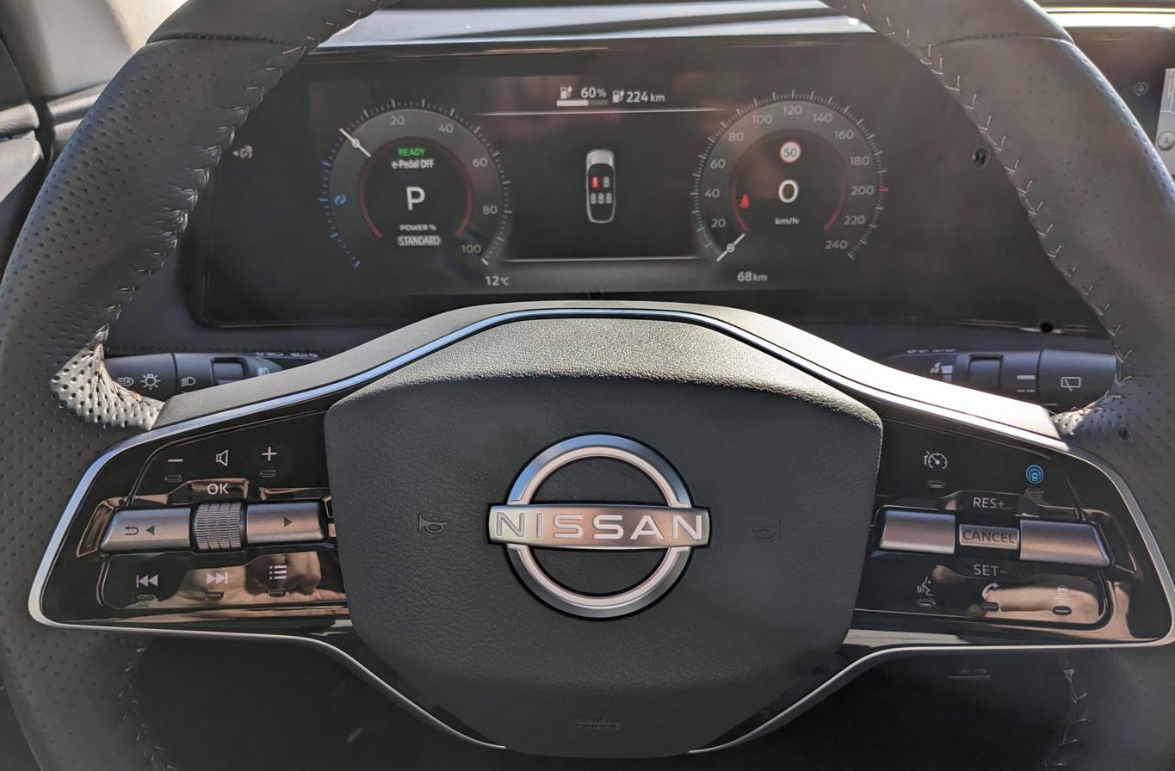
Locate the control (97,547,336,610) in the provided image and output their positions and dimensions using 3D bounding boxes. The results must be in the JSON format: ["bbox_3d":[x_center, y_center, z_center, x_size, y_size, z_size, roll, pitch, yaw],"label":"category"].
[{"bbox_3d":[-0.113,0.060,0.287,0.072,0.017,0.010,-1,-6,-7],"label":"control"}]

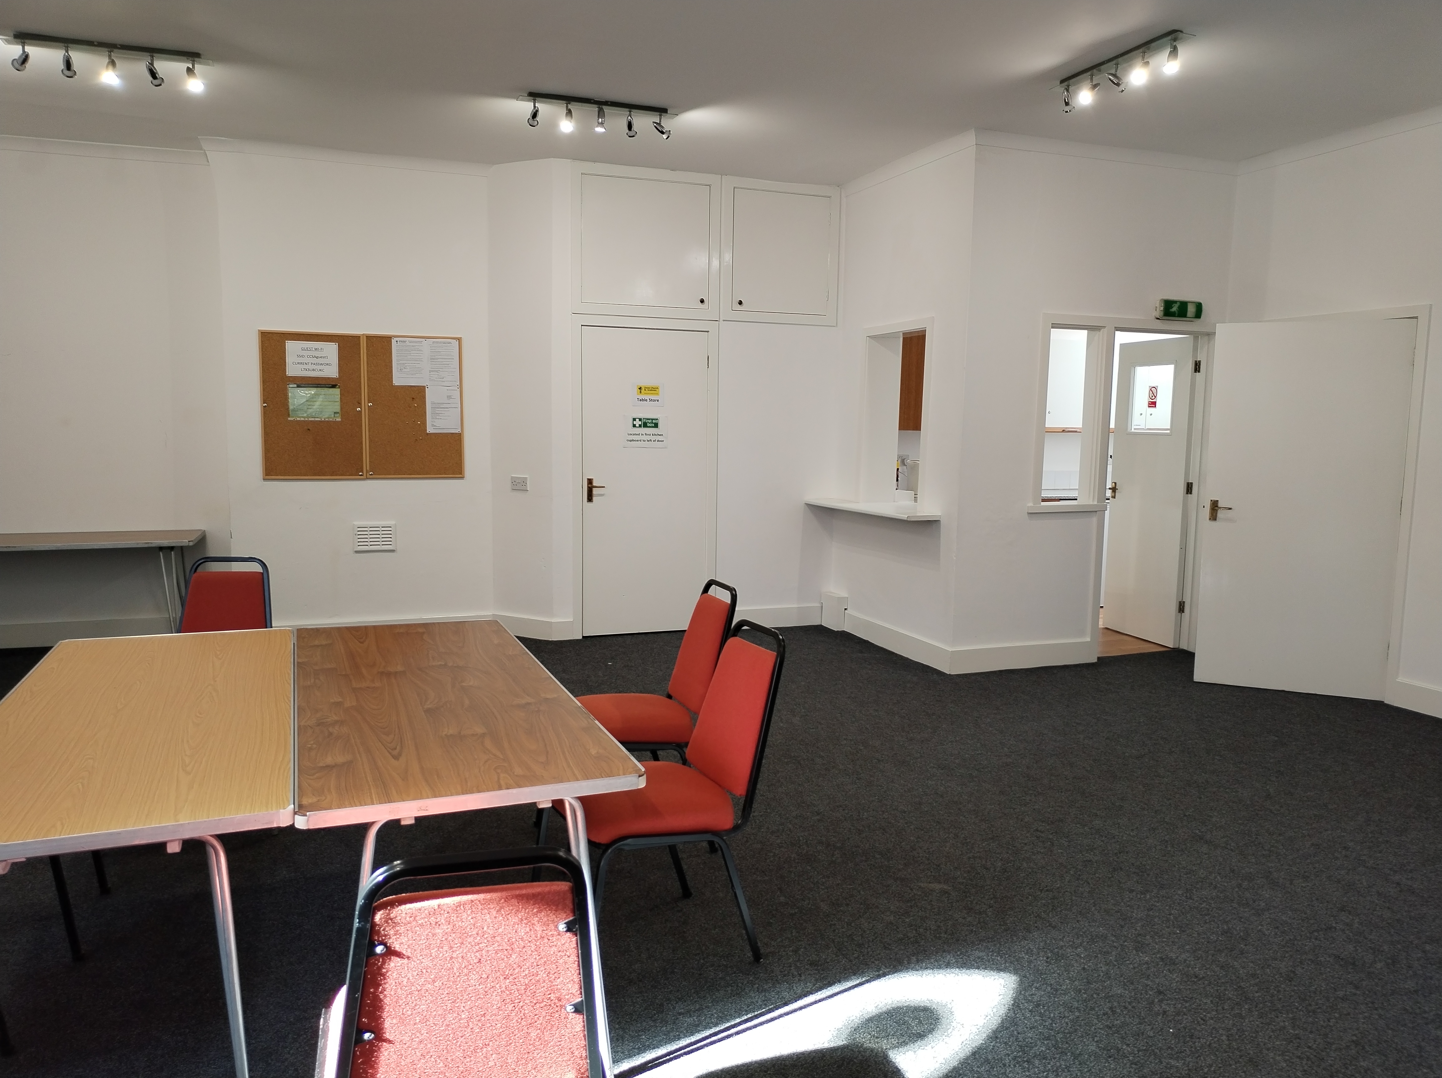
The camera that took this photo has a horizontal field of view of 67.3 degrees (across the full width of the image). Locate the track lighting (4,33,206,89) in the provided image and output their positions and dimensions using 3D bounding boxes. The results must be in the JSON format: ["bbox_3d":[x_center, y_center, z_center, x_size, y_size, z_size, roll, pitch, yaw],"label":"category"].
[{"bbox_3d":[-2.598,-2.025,4.618,0.750,0.150,0.100,-2,7,-21],"label":"track lighting"}]

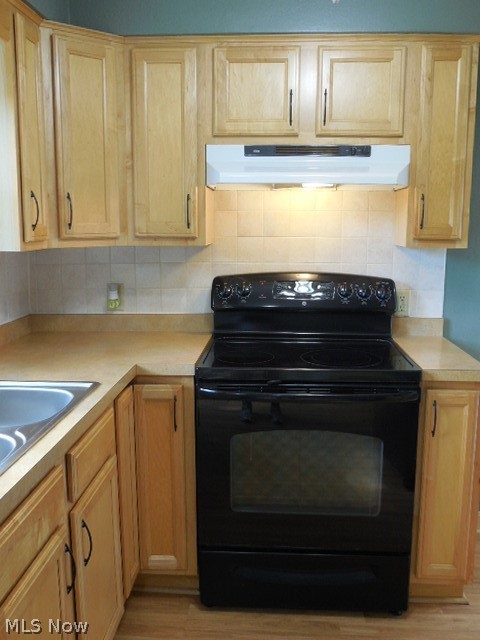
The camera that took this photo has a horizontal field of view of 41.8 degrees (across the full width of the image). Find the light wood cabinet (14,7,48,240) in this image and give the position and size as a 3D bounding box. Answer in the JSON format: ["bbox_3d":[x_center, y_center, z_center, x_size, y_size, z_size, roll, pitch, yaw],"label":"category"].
[{"bbox_3d":[-0.816,-0.598,2.022,0.320,0.745,0.230,1,9,3],"label":"light wood cabinet"}]

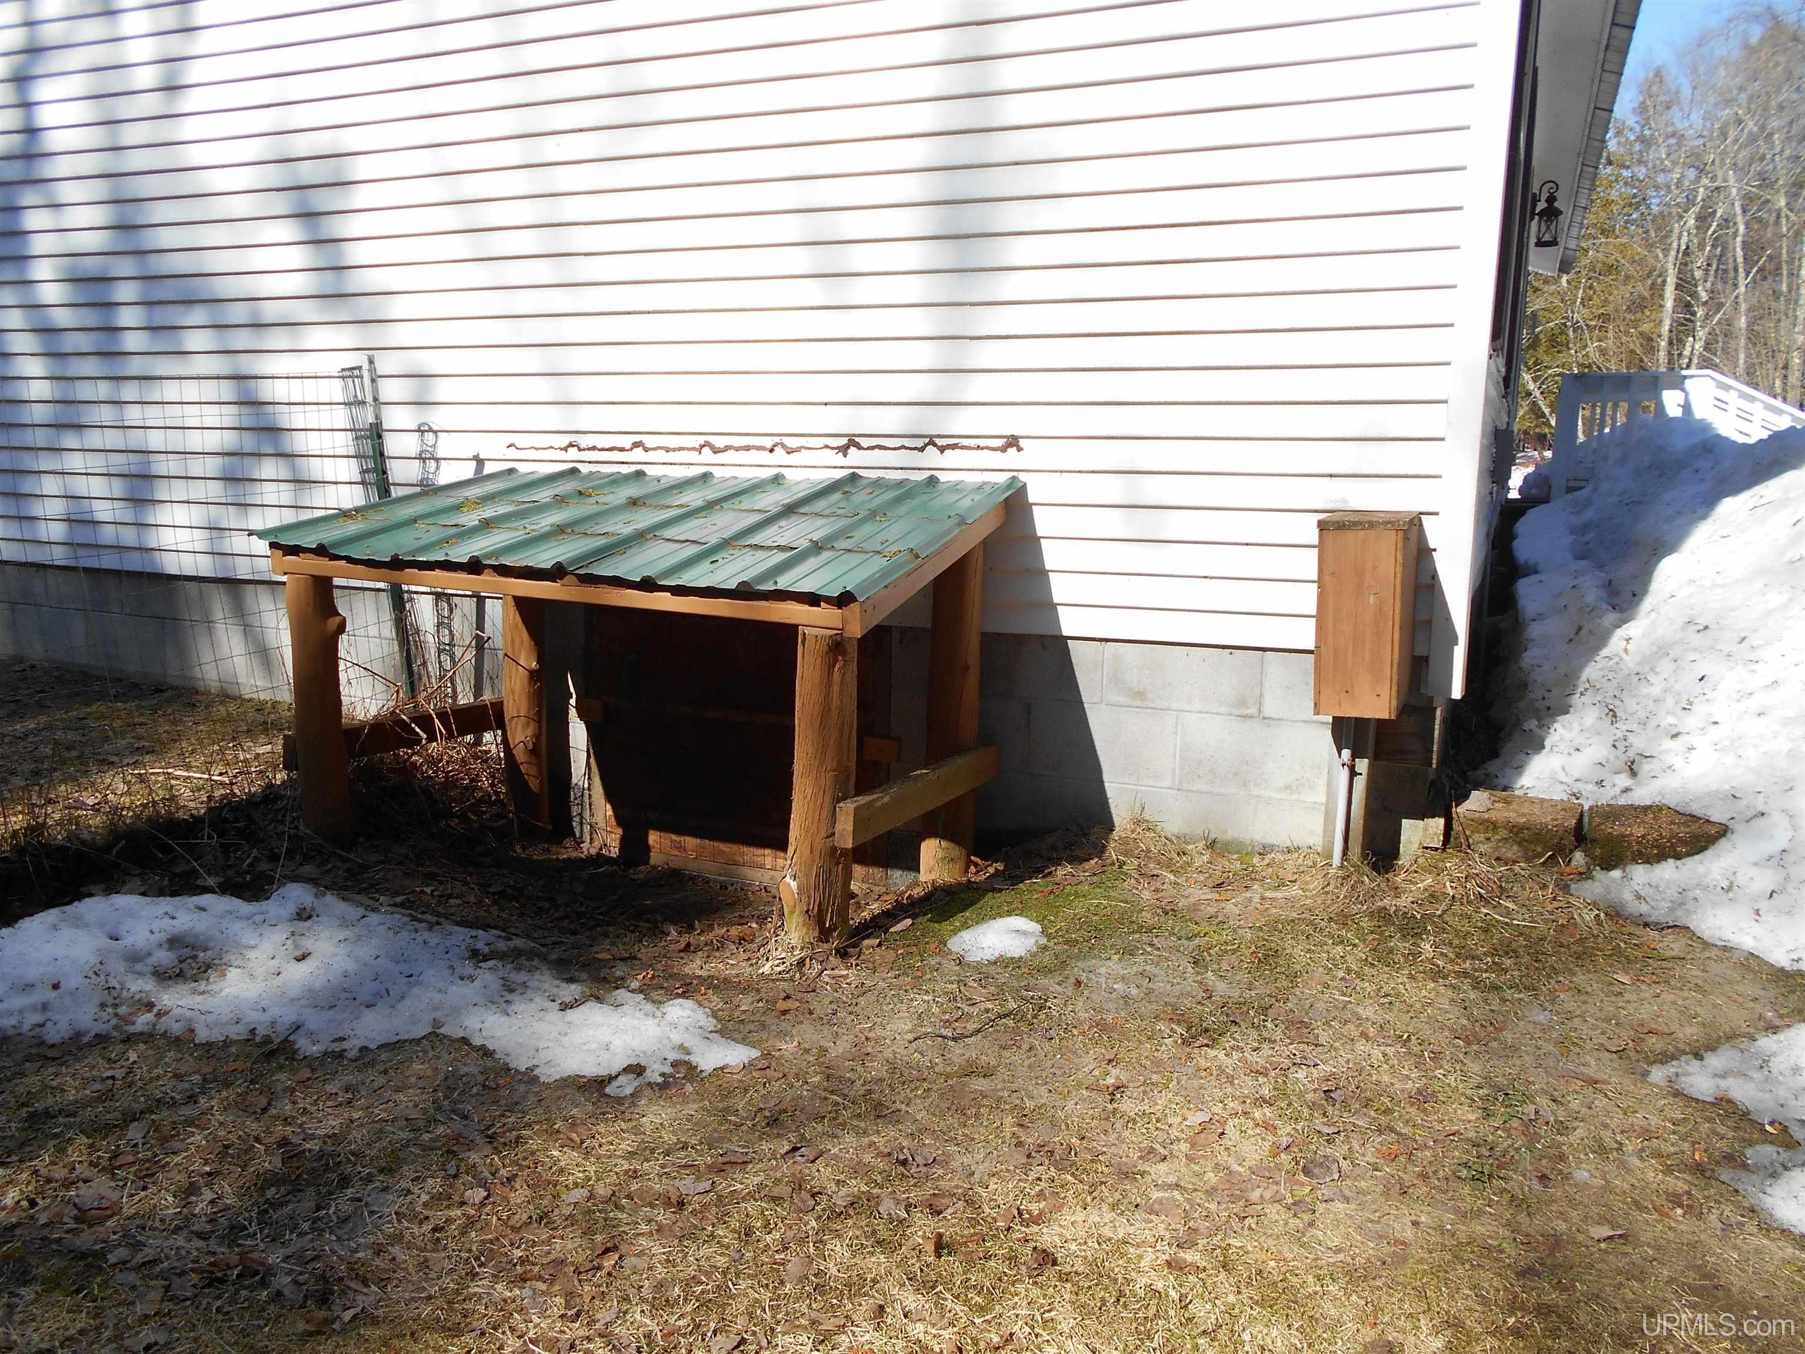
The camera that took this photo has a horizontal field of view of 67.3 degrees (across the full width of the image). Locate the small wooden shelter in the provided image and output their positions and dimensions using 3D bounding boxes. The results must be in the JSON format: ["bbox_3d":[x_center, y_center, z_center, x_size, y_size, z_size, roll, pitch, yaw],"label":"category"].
[{"bbox_3d":[-0.642,0.007,3.458,1.635,1.047,0.970,5,10,23],"label":"small wooden shelter"}]

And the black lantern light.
[{"bbox_3d":[4.182,-2.997,8.828,0.183,0.420,0.165,5,11,24],"label":"black lantern light"}]

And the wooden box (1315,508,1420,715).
[{"bbox_3d":[1.061,-0.148,3.100,0.187,0.433,0.290,5,10,23],"label":"wooden box"}]

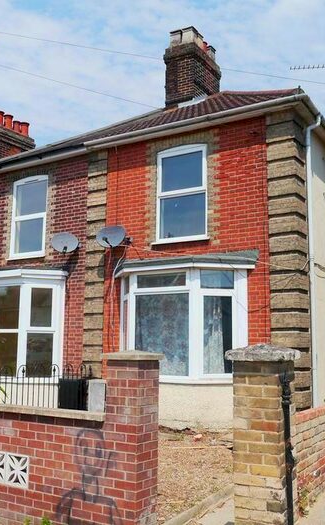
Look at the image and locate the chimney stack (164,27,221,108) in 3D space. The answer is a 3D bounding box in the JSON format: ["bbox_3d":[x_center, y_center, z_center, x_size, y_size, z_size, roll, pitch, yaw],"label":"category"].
[{"bbox_3d":[0.860,-5.059,15.452,0.970,2.270,1.650,-5,-11,30],"label":"chimney stack"}]

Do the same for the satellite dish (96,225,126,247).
[{"bbox_3d":[-0.872,-0.475,10.216,0.530,0.430,0.330,-2,-17,17],"label":"satellite dish"}]

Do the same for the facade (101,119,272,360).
[{"bbox_3d":[0.332,0.107,9.968,3.300,4.900,0.350,-5,-11,30],"label":"facade"}]

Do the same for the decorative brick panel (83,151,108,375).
[{"bbox_3d":[-1.317,0.210,10.878,0.490,4.950,0.130,-5,-11,30],"label":"decorative brick panel"}]

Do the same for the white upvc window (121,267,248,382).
[{"bbox_3d":[0.145,1.061,9.553,2.520,1.850,0.580,-4,-10,31],"label":"white upvc window"}]

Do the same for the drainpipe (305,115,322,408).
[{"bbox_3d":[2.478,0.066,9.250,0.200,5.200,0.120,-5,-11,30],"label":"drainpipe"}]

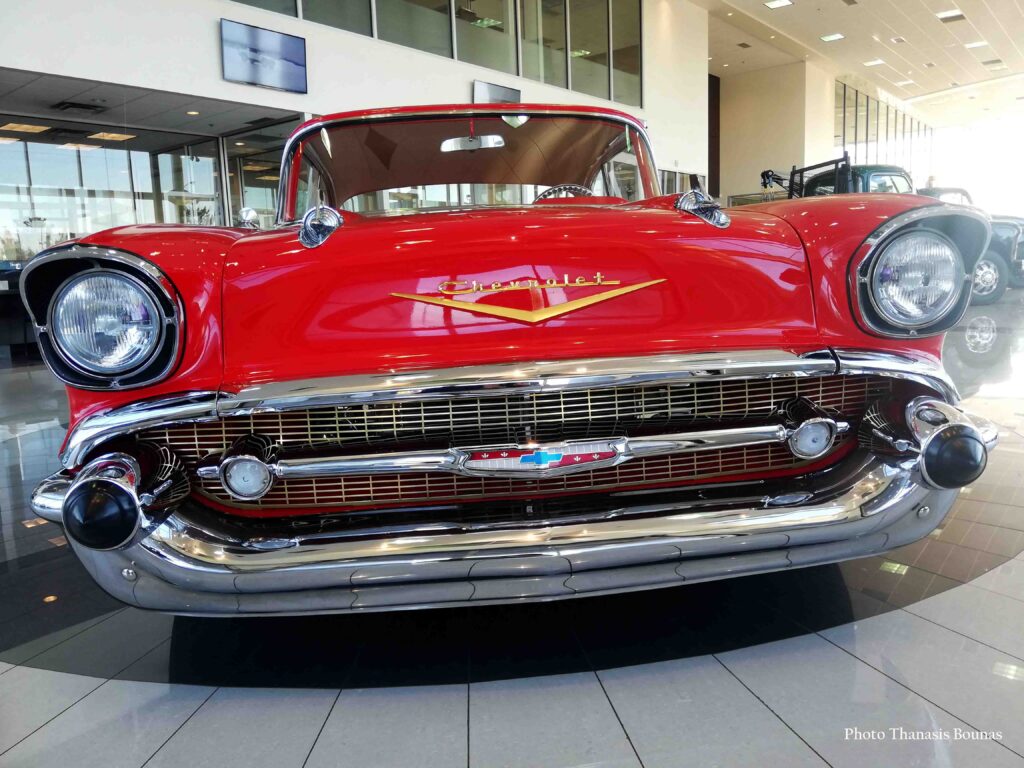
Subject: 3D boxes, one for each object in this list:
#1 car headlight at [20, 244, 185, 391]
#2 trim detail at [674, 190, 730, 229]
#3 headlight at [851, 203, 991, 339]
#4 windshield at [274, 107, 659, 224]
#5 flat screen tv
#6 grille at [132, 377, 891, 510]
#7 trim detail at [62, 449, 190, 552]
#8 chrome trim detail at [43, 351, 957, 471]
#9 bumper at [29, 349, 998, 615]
[{"bbox_3d":[-0.703,-0.106,1.348,0.280,0.245,0.155,-4,8,-4],"label":"car headlight"},{"bbox_3d":[0.356,-0.345,1.597,0.110,0.080,0.250,-4,8,-4],"label":"trim detail"},{"bbox_3d":[0.778,-0.215,1.516,0.262,0.248,0.130,-3,8,-3],"label":"headlight"},{"bbox_3d":[-0.145,-0.788,2.784,1.390,0.415,0.470,-4,8,-4],"label":"windshield"},{"bbox_3d":[-3.183,-4.225,10.361,0.070,0.710,1.230,9,13,40],"label":"flat screen tv"},{"bbox_3d":[0.042,0.101,1.392,1.350,0.215,0.180,-4,8,-4],"label":"grille"},{"bbox_3d":[-0.649,0.186,1.302,0.156,0.155,0.250,-4,8,-4],"label":"trim detail"},{"bbox_3d":[0.039,0.034,1.383,1.700,0.170,0.300,-4,8,-4],"label":"chrome trim detail"},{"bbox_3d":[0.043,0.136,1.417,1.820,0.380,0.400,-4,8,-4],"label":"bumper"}]

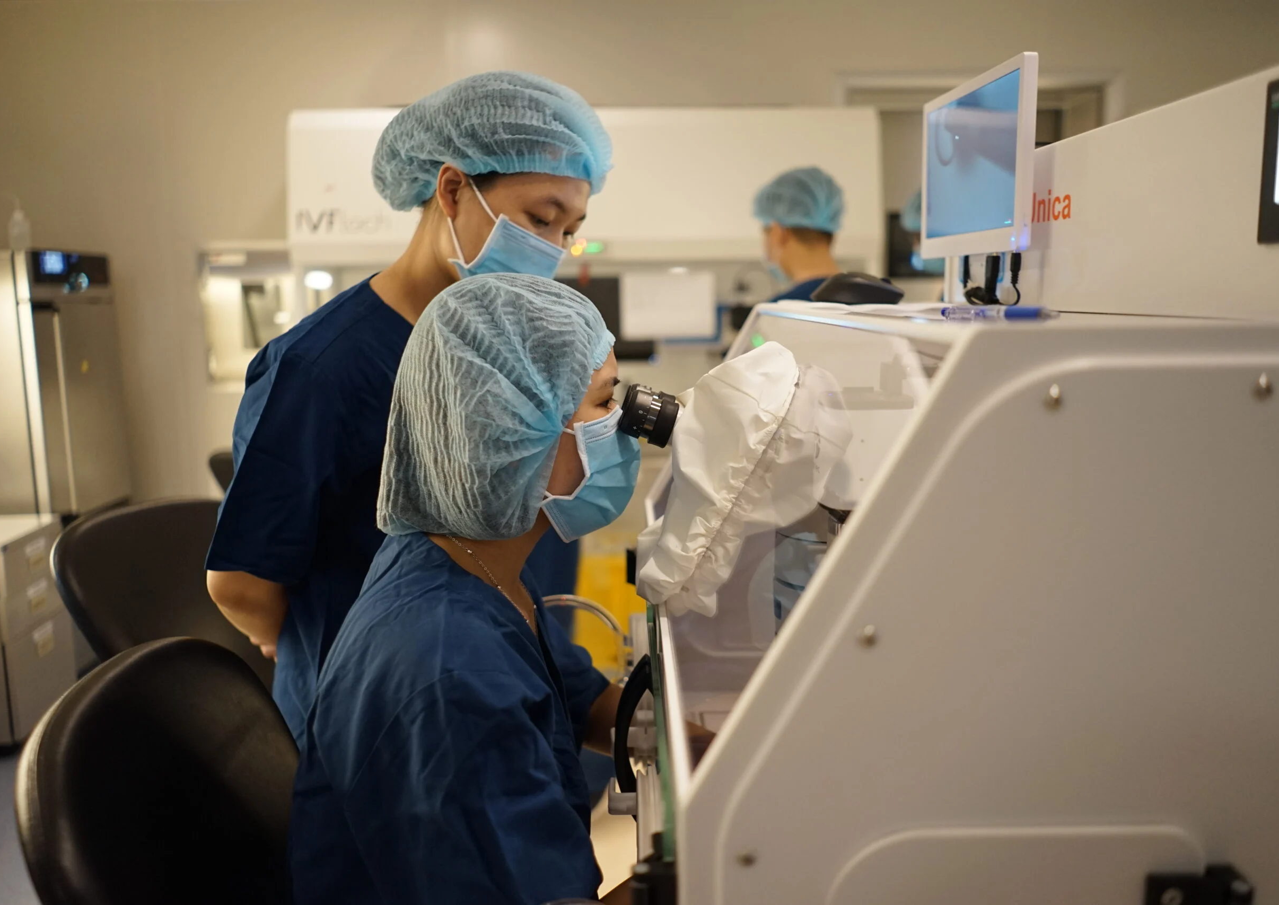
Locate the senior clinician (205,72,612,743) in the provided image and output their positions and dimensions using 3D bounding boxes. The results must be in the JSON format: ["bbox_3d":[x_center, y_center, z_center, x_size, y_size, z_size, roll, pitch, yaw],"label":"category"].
[{"bbox_3d":[-0.265,0.317,1.449,0.400,1.600,0.480,6,11,31],"label":"senior clinician"}]

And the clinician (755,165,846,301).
[{"bbox_3d":[0.400,0.066,2.847,0.480,1.620,0.380,-7,11,-36],"label":"clinician"}]

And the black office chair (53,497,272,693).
[{"bbox_3d":[-0.670,0.576,1.825,0.600,0.950,0.600,-7,11,-36],"label":"black office chair"}]

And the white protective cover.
[{"bbox_3d":[0.099,0.024,1.030,0.190,0.250,0.200,0,9,0],"label":"white protective cover"}]

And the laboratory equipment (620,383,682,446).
[{"bbox_3d":[0.009,-0.035,1.000,0.055,0.046,0.050,21,10,0],"label":"laboratory equipment"}]

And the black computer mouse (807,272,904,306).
[{"bbox_3d":[0.255,-0.191,1.230,0.106,0.038,0.065,-1,9,-6],"label":"black computer mouse"}]

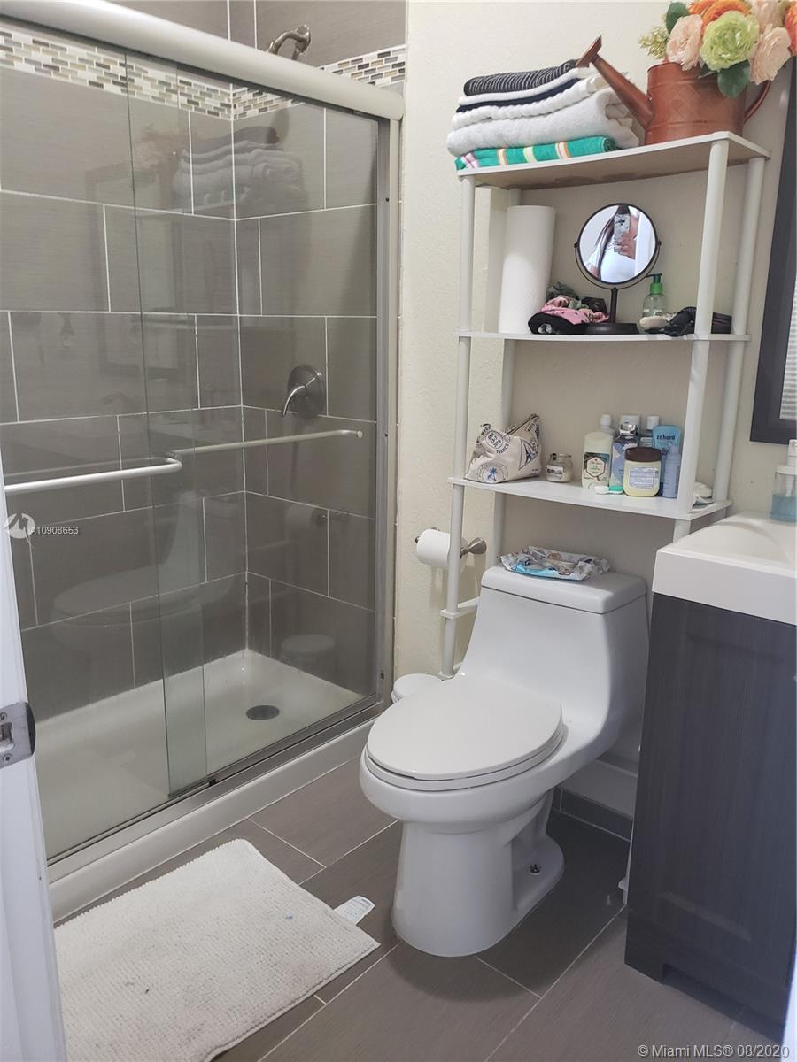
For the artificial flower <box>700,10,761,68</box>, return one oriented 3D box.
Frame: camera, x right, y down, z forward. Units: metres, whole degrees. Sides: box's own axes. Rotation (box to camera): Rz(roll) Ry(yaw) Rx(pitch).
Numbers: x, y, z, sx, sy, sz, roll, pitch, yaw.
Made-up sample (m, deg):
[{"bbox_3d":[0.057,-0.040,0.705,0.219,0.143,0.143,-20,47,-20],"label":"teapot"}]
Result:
[{"bbox_3d":[0.587,-0.872,1.412,0.106,0.100,0.080,6,15,17],"label":"artificial flower"}]

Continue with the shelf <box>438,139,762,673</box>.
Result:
[{"bbox_3d":[0.409,0.022,1.846,0.592,1.615,0.224,13,19,40],"label":"shelf"}]

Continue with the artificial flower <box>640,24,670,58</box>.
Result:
[{"bbox_3d":[0.487,-0.931,1.516,0.060,0.068,0.062,-8,17,-30],"label":"artificial flower"}]

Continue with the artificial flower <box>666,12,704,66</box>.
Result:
[{"bbox_3d":[0.523,-0.898,1.457,0.072,0.095,0.073,-12,19,-41],"label":"artificial flower"}]

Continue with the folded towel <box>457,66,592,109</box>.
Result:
[{"bbox_3d":[0.316,-0.917,1.699,0.320,0.050,0.235,13,19,40],"label":"folded towel"}]

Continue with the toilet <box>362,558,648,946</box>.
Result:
[{"bbox_3d":[0.213,0.492,1.791,0.370,0.725,0.685,14,20,42],"label":"toilet"}]

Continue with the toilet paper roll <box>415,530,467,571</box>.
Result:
[{"bbox_3d":[0.122,0.054,2.197,0.102,0.100,0.100,13,19,40],"label":"toilet paper roll"}]

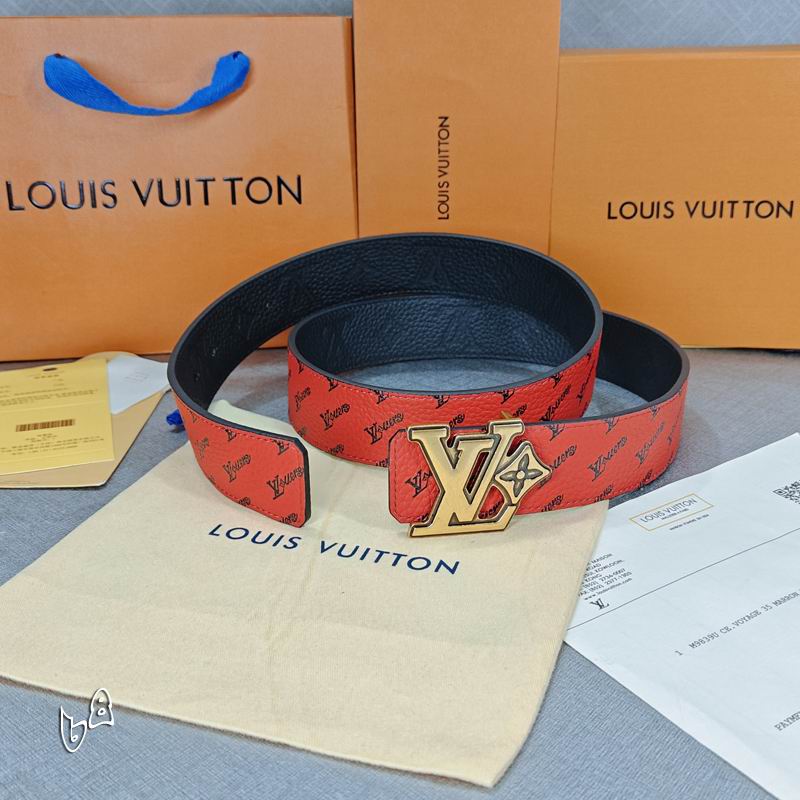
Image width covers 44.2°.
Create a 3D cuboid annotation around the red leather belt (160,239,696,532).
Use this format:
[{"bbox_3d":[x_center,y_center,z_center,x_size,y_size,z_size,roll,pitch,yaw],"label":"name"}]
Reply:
[{"bbox_3d":[0.018,-0.023,0.485,0.242,0.081,0.215,-1,21,-3],"label":"red leather belt"}]

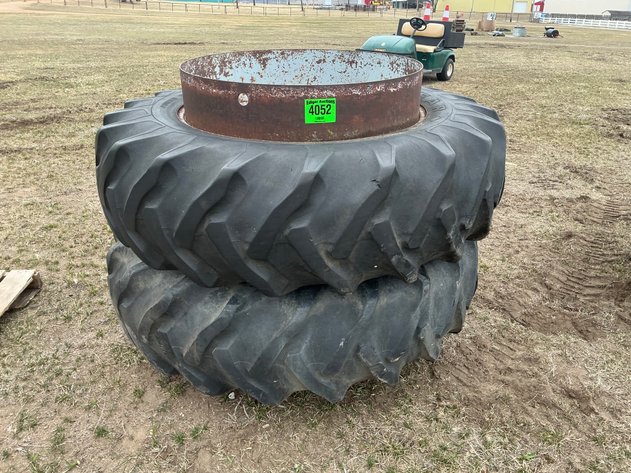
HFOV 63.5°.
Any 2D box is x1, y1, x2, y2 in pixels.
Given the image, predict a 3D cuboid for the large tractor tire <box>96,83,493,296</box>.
[{"bbox_3d":[-0.054,-0.356,2.316,1.737,0.485,1.737,0,26,0],"label":"large tractor tire"}]

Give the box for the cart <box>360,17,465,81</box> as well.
[{"bbox_3d":[1.930,-3.640,10.050,1.180,1.180,2.500,18,30,32],"label":"cart"}]

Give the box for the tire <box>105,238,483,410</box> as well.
[{"bbox_3d":[-0.100,0.076,2.556,1.732,0.502,1.732,0,26,0],"label":"tire"}]

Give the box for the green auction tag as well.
[{"bbox_3d":[0.019,-0.425,1.733,0.107,0.081,0.005,-3,27,-8],"label":"green auction tag"}]

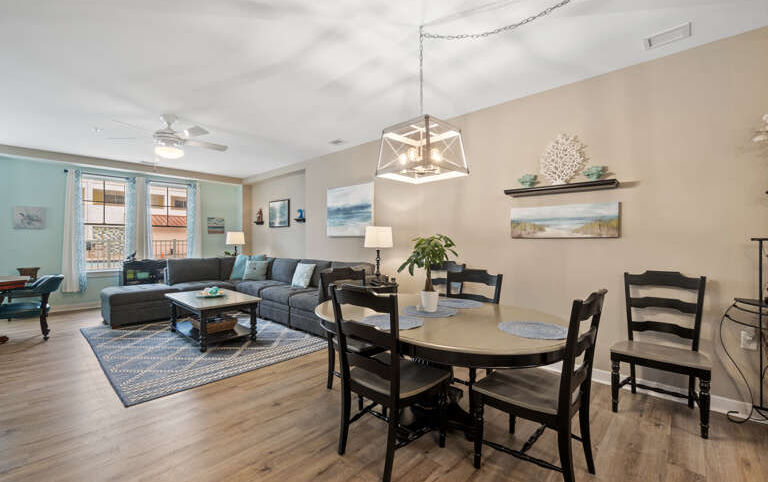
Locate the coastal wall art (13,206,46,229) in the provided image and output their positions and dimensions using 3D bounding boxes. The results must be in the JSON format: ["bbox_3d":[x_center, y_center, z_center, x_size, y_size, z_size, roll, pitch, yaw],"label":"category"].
[{"bbox_3d":[-5.878,-0.385,5.306,0.030,0.379,0.373,0,0,42],"label":"coastal wall art"}]

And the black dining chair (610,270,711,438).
[{"bbox_3d":[2.030,0.746,2.351,0.515,1.005,0.545,1,1,44],"label":"black dining chair"}]

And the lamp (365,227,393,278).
[{"bbox_3d":[-0.074,0.186,4.264,0.315,0.758,0.315,1,1,44],"label":"lamp"}]

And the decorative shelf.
[{"bbox_3d":[1.655,-0.491,3.074,0.955,0.068,0.110,1,1,44],"label":"decorative shelf"}]

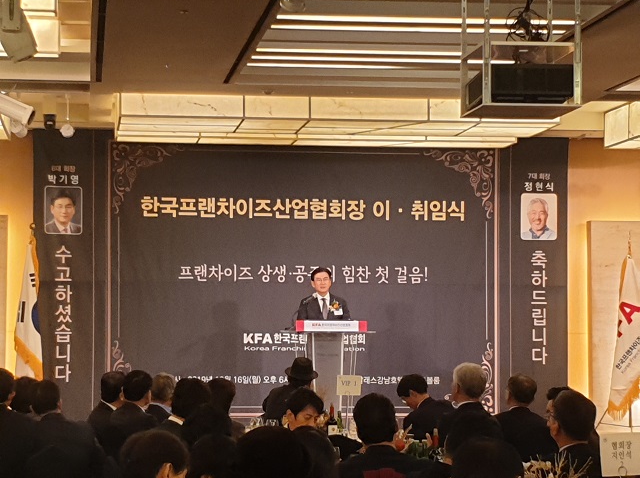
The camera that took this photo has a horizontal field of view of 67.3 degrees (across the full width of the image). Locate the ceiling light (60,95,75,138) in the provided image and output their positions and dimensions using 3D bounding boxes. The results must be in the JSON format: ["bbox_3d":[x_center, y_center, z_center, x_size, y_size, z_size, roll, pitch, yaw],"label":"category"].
[{"bbox_3d":[-2.570,-1.260,4.900,0.140,0.440,0.140,0,-4,6],"label":"ceiling light"}]

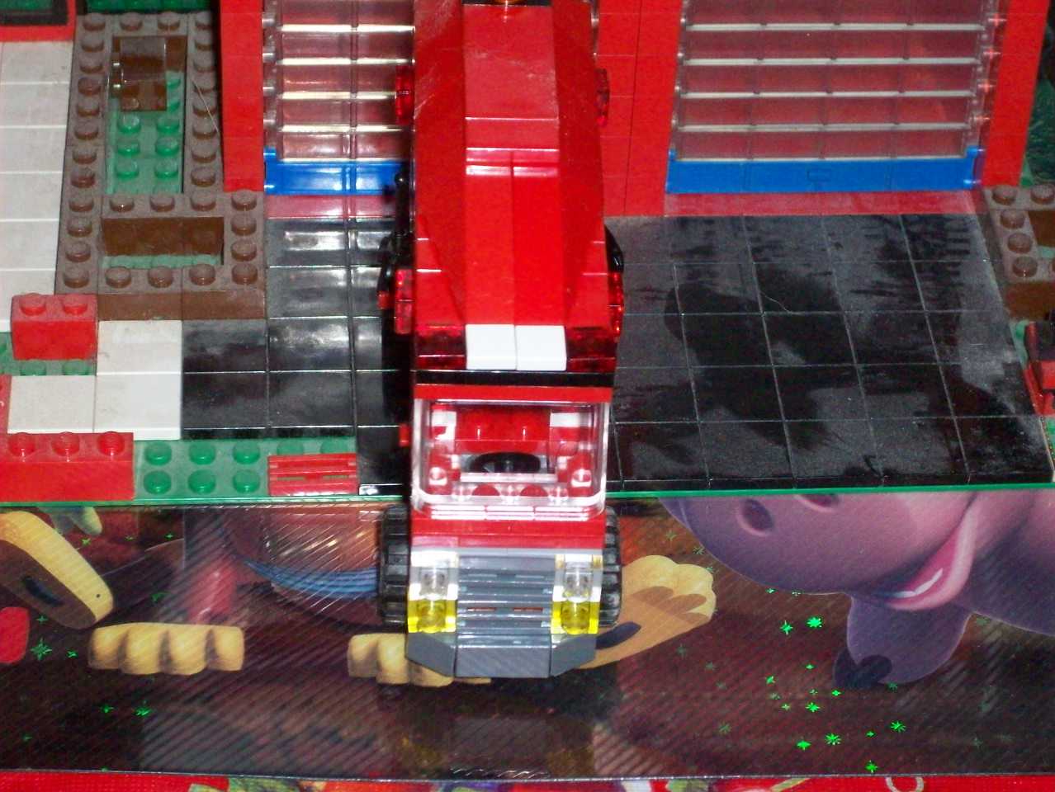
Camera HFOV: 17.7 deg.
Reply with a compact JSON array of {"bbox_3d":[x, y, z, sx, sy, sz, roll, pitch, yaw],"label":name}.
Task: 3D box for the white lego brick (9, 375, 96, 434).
[{"bbox_3d":[-0.088,0.002,0.629,0.016,0.003,0.016,-1,40,-4],"label":"white lego brick"}]

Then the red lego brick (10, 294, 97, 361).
[{"bbox_3d":[-0.089,-0.014,0.641,0.016,0.011,0.008,-1,40,-4],"label":"red lego brick"}]

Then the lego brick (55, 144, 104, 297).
[{"bbox_3d":[-0.087,-0.032,0.663,0.008,0.011,0.048,-1,40,-4],"label":"lego brick"}]

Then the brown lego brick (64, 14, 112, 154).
[{"bbox_3d":[-0.090,-0.062,0.700,0.008,0.011,0.048,-1,40,-4],"label":"brown lego brick"}]

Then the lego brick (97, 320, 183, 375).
[{"bbox_3d":[-0.073,-0.008,0.642,0.016,0.003,0.016,-1,40,-4],"label":"lego brick"}]

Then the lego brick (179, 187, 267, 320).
[{"bbox_3d":[-0.059,-0.027,0.659,0.016,0.011,0.032,-1,40,-4],"label":"lego brick"}]

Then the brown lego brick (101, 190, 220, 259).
[{"bbox_3d":[-0.072,-0.034,0.667,0.024,0.011,0.008,-1,40,-4],"label":"brown lego brick"}]

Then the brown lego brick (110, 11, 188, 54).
[{"bbox_3d":[-0.080,-0.075,0.716,0.016,0.011,0.008,-1,40,-4],"label":"brown lego brick"}]

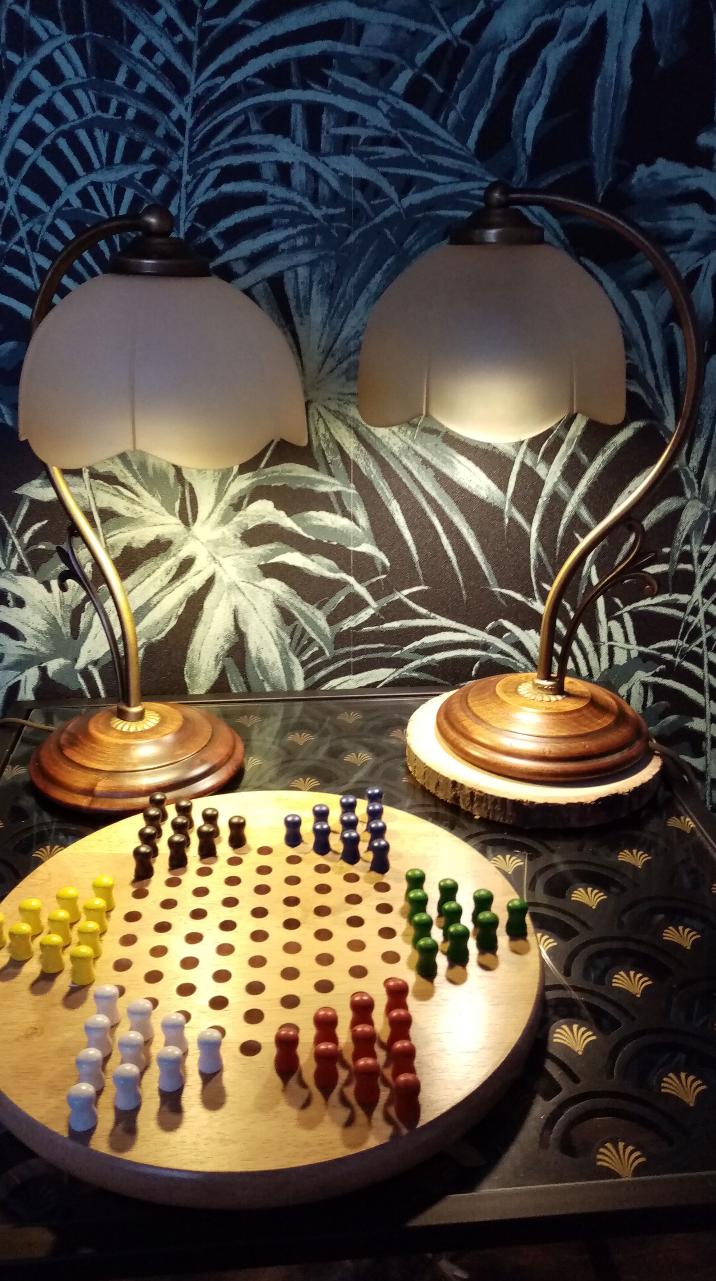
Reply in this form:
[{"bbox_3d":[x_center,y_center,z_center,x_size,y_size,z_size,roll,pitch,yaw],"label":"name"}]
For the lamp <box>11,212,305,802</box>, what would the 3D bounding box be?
[{"bbox_3d":[-0.129,-0.073,0.602,0.213,0.361,0.170,15,25,33],"label":"lamp"}]

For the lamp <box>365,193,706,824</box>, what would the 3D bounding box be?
[{"bbox_3d":[0.106,-0.094,0.635,0.219,0.380,0.178,10,23,23],"label":"lamp"}]

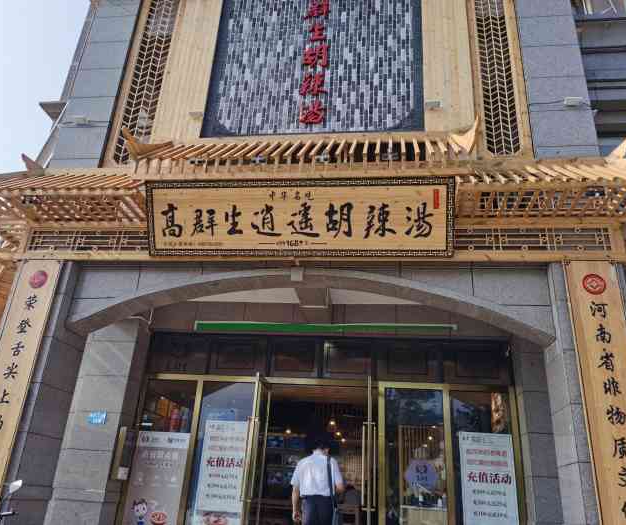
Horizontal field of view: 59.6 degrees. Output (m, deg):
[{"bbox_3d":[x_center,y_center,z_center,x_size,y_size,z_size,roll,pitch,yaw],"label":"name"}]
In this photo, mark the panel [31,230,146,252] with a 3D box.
[{"bbox_3d":[-2.987,-0.267,7.384,1.736,0.327,0.100,0,-23,8],"label":"panel"}]

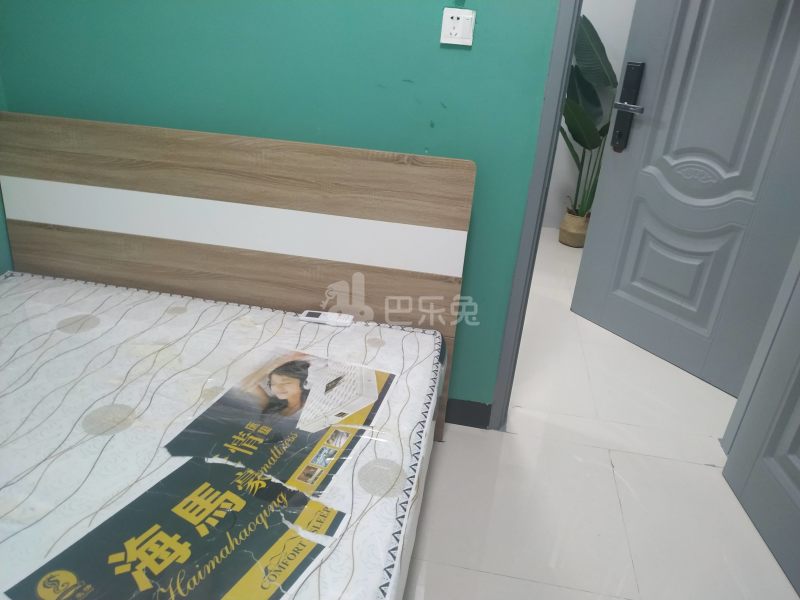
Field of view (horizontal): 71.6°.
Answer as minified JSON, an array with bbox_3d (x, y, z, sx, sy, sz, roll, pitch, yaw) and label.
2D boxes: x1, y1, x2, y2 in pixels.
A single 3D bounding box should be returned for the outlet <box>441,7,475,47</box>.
[{"bbox_3d":[0.158,-0.736,1.497,0.086,0.086,0.013,8,26,8],"label":"outlet"}]

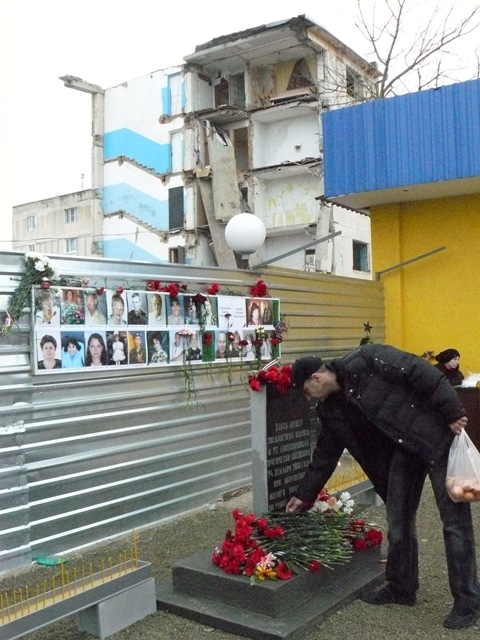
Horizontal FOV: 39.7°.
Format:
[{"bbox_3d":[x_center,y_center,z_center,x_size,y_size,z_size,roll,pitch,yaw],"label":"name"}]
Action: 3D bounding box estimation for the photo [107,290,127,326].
[{"bbox_3d":[-0.915,-0.086,4.966,0.010,0.262,0.191,-2,-1,39],"label":"photo"}]

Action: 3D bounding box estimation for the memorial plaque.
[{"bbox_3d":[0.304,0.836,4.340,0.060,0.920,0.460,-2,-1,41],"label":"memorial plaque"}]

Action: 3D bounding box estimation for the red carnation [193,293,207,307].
[{"bbox_3d":[-0.341,-0.173,5.606,0.080,0.090,0.100,-2,-1,39],"label":"red carnation"}]

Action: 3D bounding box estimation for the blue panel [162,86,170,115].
[{"bbox_3d":[-3.548,-10.519,32.000,0.450,1.300,0.060,-2,-1,35],"label":"blue panel"}]

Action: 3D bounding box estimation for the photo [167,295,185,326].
[{"bbox_3d":[-0.526,-0.080,5.441,0.010,0.258,0.208,-2,-1,39],"label":"photo"}]

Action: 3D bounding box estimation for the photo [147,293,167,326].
[{"bbox_3d":[-0.656,-0.085,5.281,0.010,0.259,0.197,-2,-1,39],"label":"photo"}]

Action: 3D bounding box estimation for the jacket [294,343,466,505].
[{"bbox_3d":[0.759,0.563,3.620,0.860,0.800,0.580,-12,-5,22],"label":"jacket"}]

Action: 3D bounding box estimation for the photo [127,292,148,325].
[{"bbox_3d":[-0.786,-0.087,5.122,0.010,0.259,0.205,-2,-1,39],"label":"photo"}]

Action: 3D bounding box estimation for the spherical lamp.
[{"bbox_3d":[0.054,-0.825,6.500,0.410,0.440,0.410,-1,-1,0],"label":"spherical lamp"}]

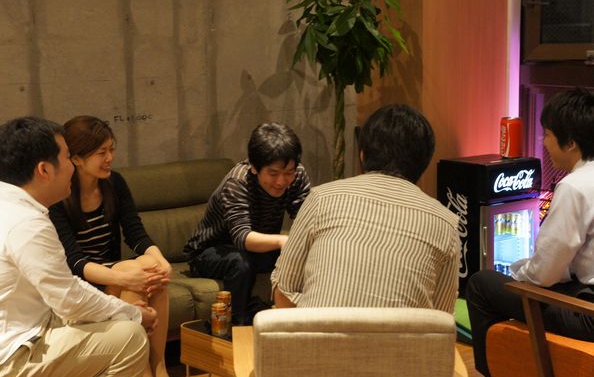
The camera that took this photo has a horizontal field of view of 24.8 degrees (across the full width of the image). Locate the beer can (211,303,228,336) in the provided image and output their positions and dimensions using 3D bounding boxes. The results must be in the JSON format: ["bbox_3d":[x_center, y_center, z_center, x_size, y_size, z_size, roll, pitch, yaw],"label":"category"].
[{"bbox_3d":[-0.264,0.447,4.617,0.053,0.104,0.053,0,7,0],"label":"beer can"}]

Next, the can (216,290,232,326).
[{"bbox_3d":[-0.259,0.425,4.793,0.053,0.104,0.053,0,7,0],"label":"can"}]

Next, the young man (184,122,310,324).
[{"bbox_3d":[-0.190,0.255,5.323,0.520,1.040,0.720,-7,10,-44],"label":"young man"}]

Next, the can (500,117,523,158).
[{"bbox_3d":[1.101,-0.258,6.921,0.103,0.196,0.103,0,7,0],"label":"can"}]

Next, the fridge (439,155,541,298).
[{"bbox_3d":[0.970,0.195,6.842,0.435,0.681,0.319,-7,10,-43],"label":"fridge"}]

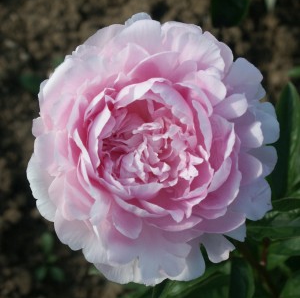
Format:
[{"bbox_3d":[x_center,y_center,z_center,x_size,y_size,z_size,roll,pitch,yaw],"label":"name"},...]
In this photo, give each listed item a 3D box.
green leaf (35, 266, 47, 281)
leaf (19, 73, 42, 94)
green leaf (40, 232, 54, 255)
[{"bbox_3d":[-0.095,0.108,1.078,0.011,0.005,0.016,28,71,11],"label":"green leaf"},{"bbox_3d":[-0.113,-0.062,1.192,0.024,0.006,0.018,18,69,7],"label":"leaf"},{"bbox_3d":[-0.090,0.083,1.095,0.013,0.005,0.024,-5,68,-2],"label":"green leaf"}]

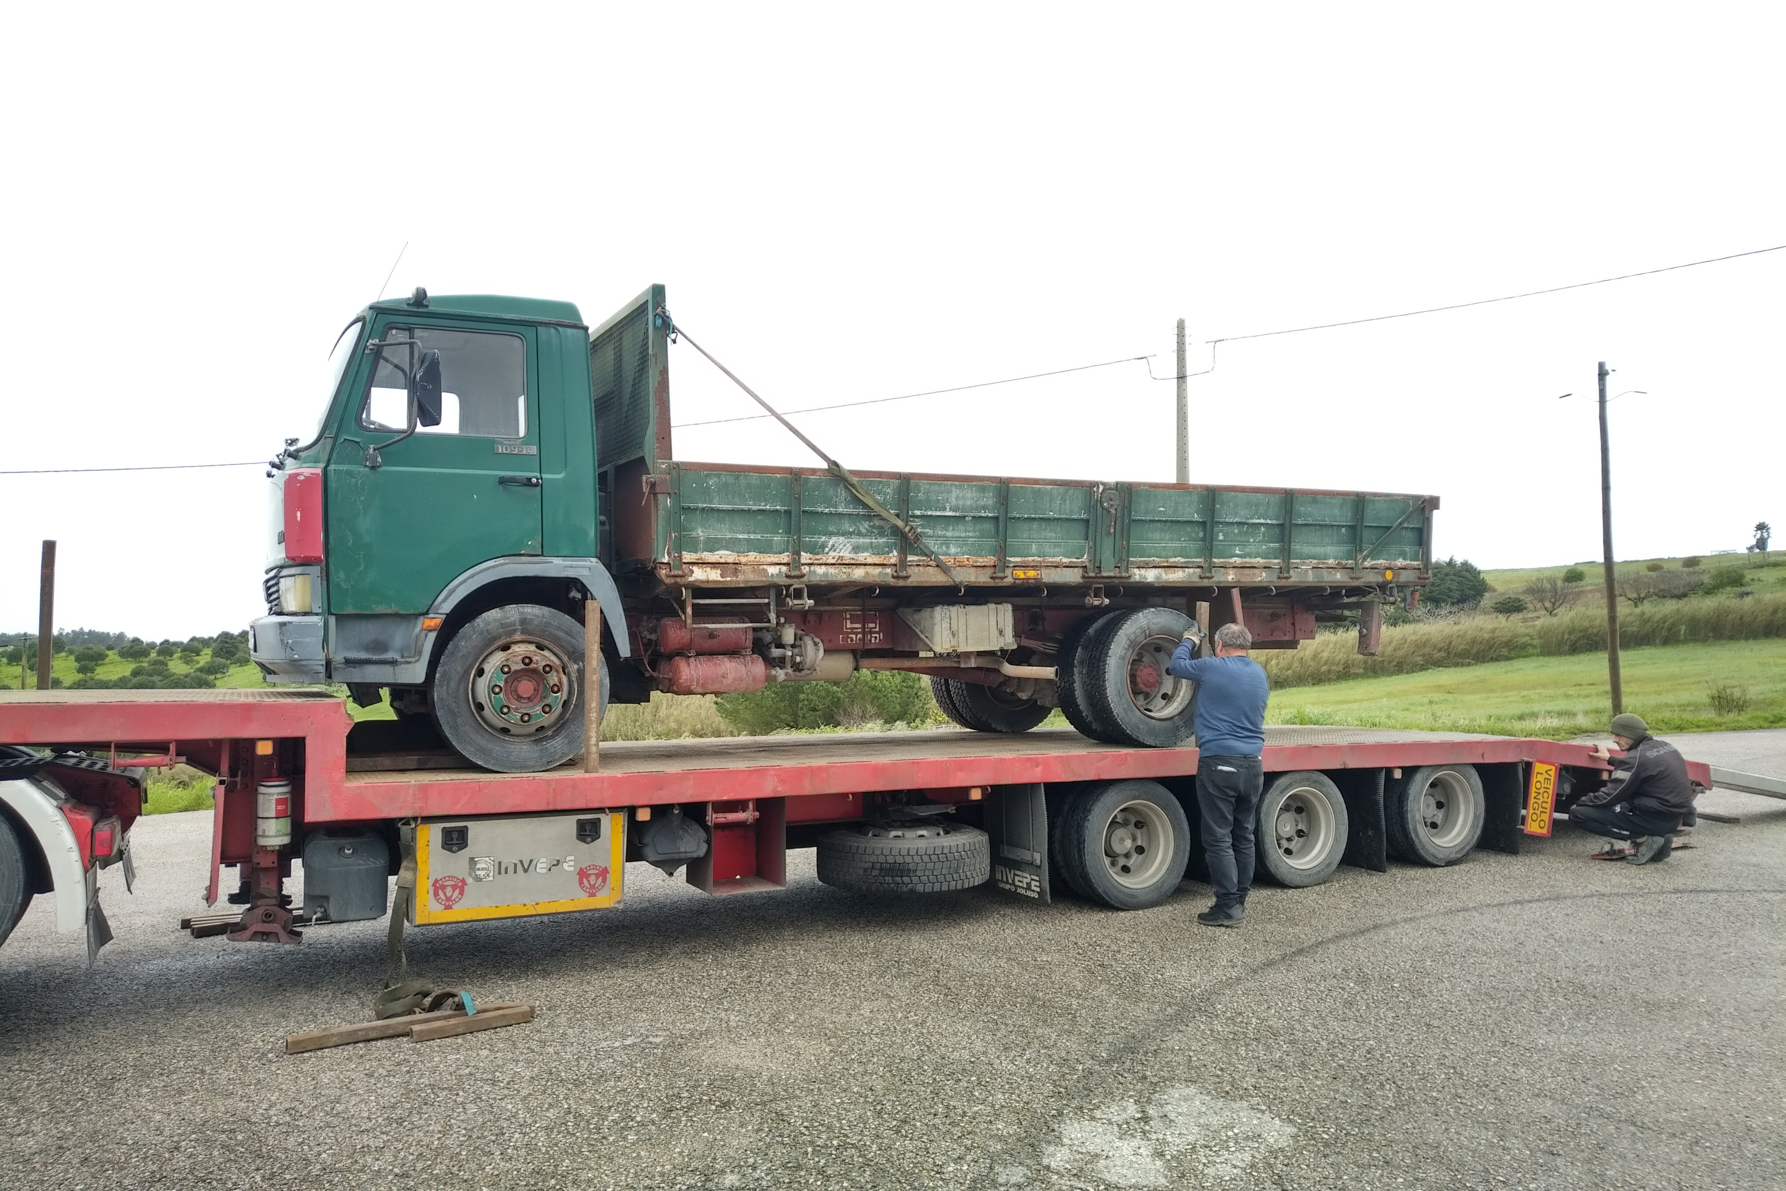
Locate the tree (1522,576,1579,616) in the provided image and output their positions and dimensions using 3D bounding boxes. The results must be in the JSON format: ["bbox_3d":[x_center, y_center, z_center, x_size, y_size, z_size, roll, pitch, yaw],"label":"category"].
[{"bbox_3d":[45.102,0.048,85.000,4.000,2.800,3.600,0,-3,0],"label":"tree"}]

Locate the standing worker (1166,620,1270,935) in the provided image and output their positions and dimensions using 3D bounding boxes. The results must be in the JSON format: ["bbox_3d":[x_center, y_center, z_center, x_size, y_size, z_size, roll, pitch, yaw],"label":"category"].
[{"bbox_3d":[1.838,1.002,6.980,0.560,1.660,0.470,1,-3,-22],"label":"standing worker"}]

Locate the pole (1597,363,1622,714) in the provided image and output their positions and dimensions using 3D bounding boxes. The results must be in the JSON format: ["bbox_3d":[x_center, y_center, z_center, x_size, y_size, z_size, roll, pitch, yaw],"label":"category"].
[{"bbox_3d":[14.750,-1.148,25.500,0.230,7.250,0.230,-1,-3,0],"label":"pole"}]

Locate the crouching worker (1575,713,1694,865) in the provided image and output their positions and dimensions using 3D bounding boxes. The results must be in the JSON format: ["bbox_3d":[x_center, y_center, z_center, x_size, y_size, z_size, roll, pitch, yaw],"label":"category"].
[{"bbox_3d":[5.179,1.329,8.650,0.820,1.000,0.540,-2,-4,37],"label":"crouching worker"}]

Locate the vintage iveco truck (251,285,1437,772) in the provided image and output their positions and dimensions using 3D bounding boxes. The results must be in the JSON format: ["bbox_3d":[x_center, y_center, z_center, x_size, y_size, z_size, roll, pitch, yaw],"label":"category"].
[{"bbox_3d":[-0.048,-0.274,7.987,7.290,2.420,2.400,0,-1,-27],"label":"vintage iveco truck"}]

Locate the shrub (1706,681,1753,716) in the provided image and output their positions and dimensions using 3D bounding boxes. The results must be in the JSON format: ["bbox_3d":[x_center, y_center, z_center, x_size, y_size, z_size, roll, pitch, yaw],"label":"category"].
[{"bbox_3d":[17.526,2.180,26.000,0.960,0.760,0.900,0,-3,0],"label":"shrub"}]

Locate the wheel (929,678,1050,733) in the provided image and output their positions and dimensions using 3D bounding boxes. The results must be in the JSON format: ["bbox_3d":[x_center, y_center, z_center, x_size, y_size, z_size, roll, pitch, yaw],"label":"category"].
[{"bbox_3d":[0.720,0.621,9.200,0.810,0.810,0.460,1,-3,-27],"label":"wheel"}]

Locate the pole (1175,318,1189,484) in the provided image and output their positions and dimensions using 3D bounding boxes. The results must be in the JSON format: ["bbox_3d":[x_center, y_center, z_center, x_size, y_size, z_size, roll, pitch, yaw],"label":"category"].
[{"bbox_3d":[5.618,-1.337,24.000,0.360,8.000,0.300,0,-3,0],"label":"pole"}]

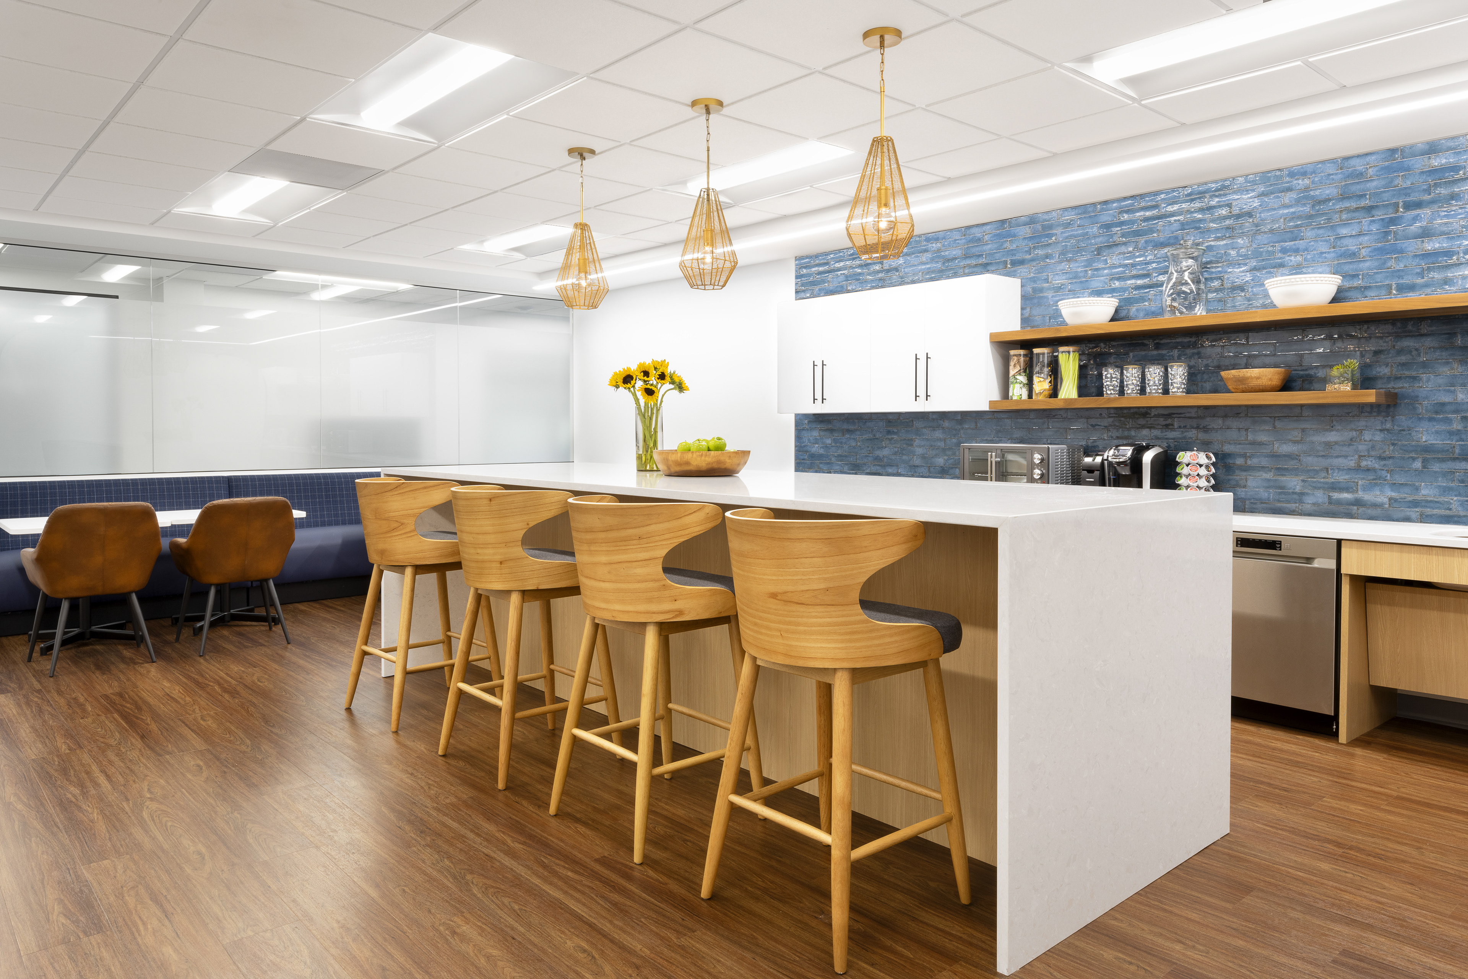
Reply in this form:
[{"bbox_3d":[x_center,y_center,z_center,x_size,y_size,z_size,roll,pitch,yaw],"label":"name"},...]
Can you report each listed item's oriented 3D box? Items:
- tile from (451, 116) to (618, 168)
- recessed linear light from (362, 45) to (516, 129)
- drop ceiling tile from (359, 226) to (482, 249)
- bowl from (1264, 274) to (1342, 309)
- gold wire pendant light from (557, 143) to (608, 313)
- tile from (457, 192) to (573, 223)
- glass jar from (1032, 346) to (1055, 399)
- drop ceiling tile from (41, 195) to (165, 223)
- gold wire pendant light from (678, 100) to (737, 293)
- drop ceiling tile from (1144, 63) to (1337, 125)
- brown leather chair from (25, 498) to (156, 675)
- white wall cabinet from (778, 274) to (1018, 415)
[{"bbox_3d":[-0.927,-1.610,4.529,0.610,0.020,0.610,-3,5,-42],"label":"tile"},{"bbox_3d":[-1.188,-1.584,3.877,0.210,0.060,1.130,-3,5,-41],"label":"recessed linear light"},{"bbox_3d":[-2.077,-1.748,6.740,0.610,0.020,0.610,-3,5,-42],"label":"drop ceiling tile"},{"bbox_3d":[2.608,-0.888,4.489,0.305,0.140,0.305,-3,5,-41],"label":"bowl"},{"bbox_3d":[-0.728,-1.227,4.671,0.240,0.750,0.240,0,4,0],"label":"gold wire pendant light"},{"bbox_3d":[-1.283,-1.688,5.851,0.605,0.020,0.605,-3,5,-41],"label":"tile"},{"bbox_3d":[1.732,-0.644,5.475,0.113,0.291,0.113,0,3,0],"label":"glass jar"},{"bbox_3d":[-3.826,-1.696,5.934,0.610,0.020,0.517,-3,5,-42],"label":"drop ceiling tile"},{"bbox_3d":[-0.103,-1.190,3.964,0.235,0.749,0.235,0,3,0],"label":"gold wire pendant light"},{"bbox_3d":[1.985,-1.557,3.848,0.414,0.018,0.600,-3,5,-41],"label":"drop ceiling tile"},{"bbox_3d":[-3.506,0.513,5.372,0.600,0.870,0.590,-3,4,-42],"label":"brown leather chair"},{"bbox_3d":[0.991,-0.879,6.305,0.340,0.765,1.715,-3,5,-41],"label":"white wall cabinet"}]

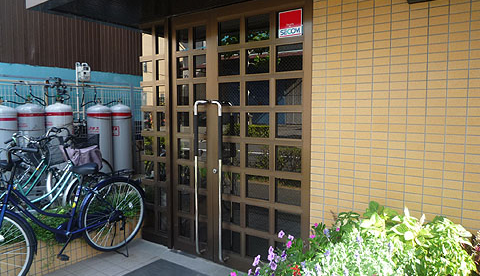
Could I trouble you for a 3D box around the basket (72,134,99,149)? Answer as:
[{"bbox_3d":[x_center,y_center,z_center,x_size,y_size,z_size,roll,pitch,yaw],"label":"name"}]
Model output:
[{"bbox_3d":[-1.653,0.121,3.650,0.340,0.250,0.280,3,5,34],"label":"basket"}]

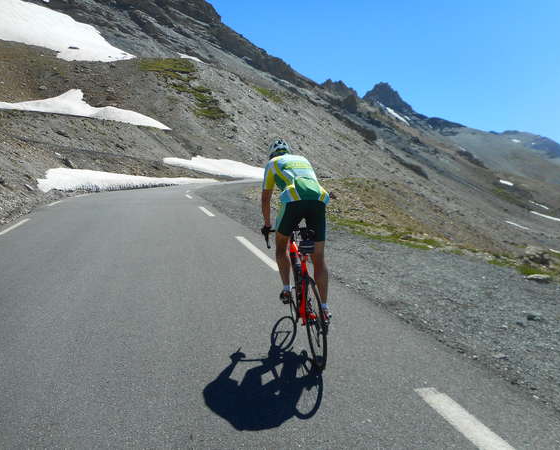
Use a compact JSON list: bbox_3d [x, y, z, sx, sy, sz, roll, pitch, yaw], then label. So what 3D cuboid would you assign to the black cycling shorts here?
[{"bbox_3d":[0.174,-0.057,3.500,0.380,0.360,0.370,-1,2,-9],"label":"black cycling shorts"}]

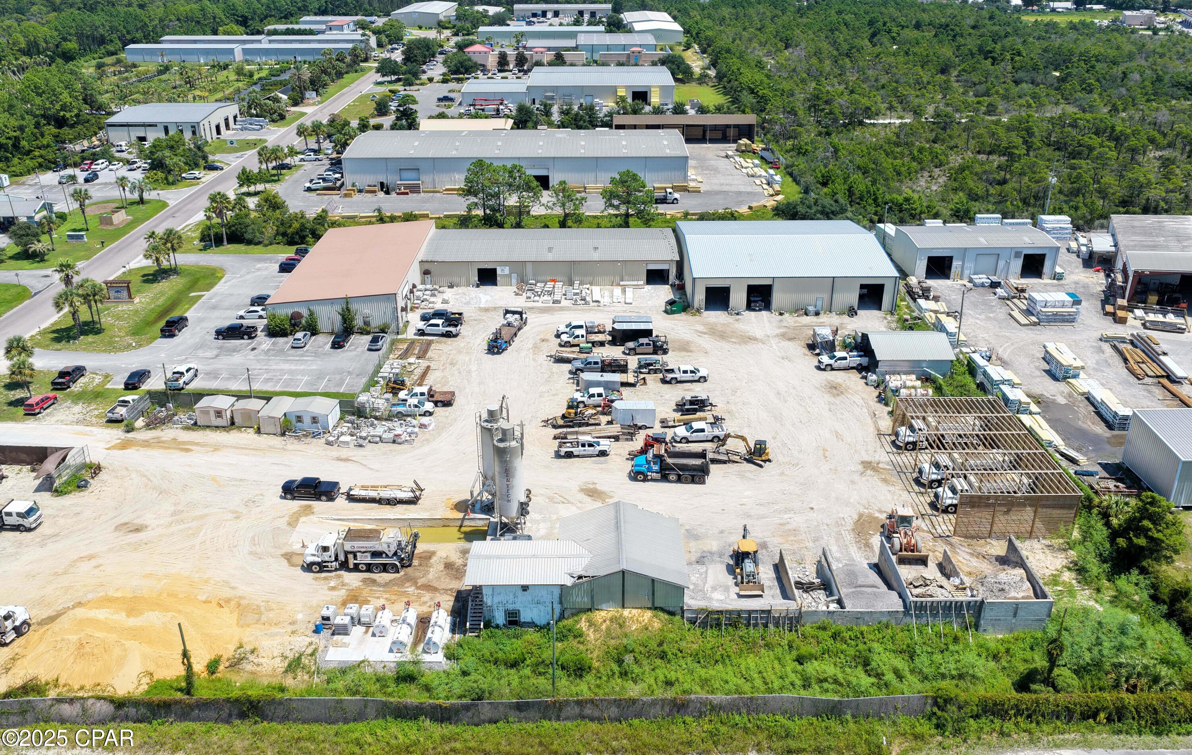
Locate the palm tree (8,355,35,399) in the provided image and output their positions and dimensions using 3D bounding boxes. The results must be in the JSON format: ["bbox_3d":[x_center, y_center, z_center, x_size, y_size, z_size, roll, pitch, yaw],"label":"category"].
[{"bbox_3d":[-70.000,-0.004,113.751,3.300,5.750,3.300,0,26,0],"label":"palm tree"}]

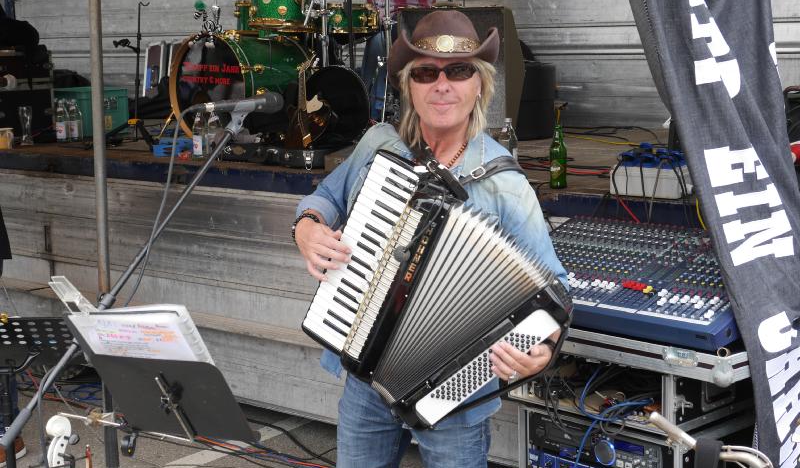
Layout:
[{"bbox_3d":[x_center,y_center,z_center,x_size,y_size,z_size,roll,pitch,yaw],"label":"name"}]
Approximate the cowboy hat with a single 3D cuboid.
[{"bbox_3d":[0.095,-0.406,2.530,0.245,0.147,0.310,-4,1,9],"label":"cowboy hat"}]

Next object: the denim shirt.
[{"bbox_3d":[0.073,0.089,2.610,0.590,0.680,0.370,1,7,5],"label":"denim shirt"}]

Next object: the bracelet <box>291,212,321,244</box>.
[{"bbox_3d":[-0.197,-0.006,2.460,0.070,0.070,0.012,0,20,-25],"label":"bracelet"}]

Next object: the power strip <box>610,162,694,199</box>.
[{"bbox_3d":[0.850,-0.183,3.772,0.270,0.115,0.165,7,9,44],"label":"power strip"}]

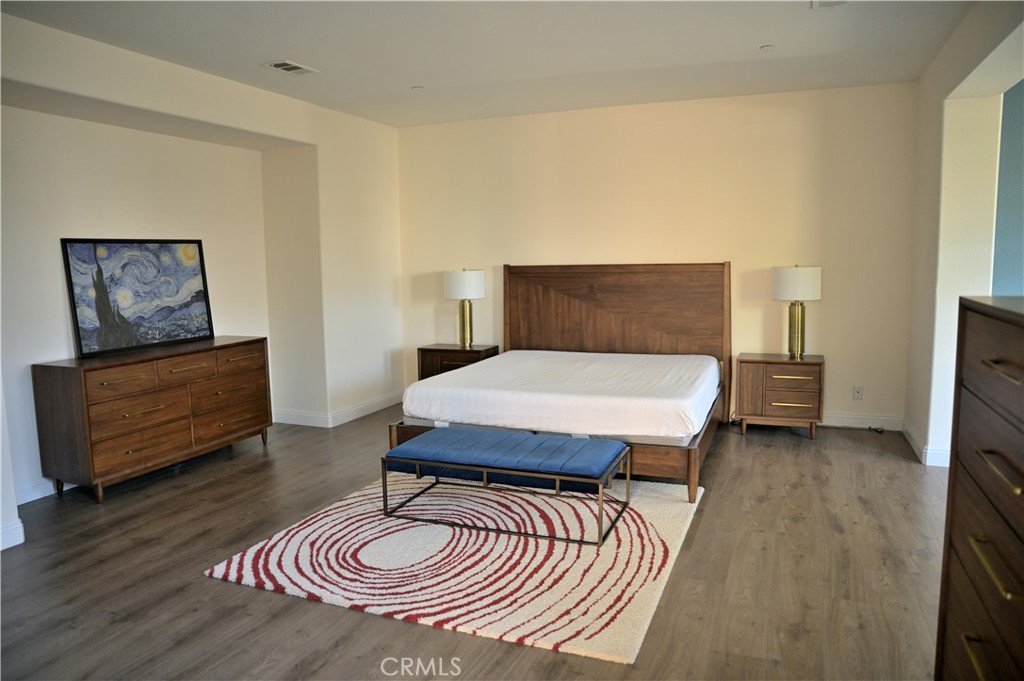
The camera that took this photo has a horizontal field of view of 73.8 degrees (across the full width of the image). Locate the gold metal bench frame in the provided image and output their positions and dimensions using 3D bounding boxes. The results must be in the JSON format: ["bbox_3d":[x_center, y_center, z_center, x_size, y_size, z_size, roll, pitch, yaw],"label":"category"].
[{"bbox_3d":[-0.021,0.812,3.925,1.268,0.339,0.644,2,7,22],"label":"gold metal bench frame"}]

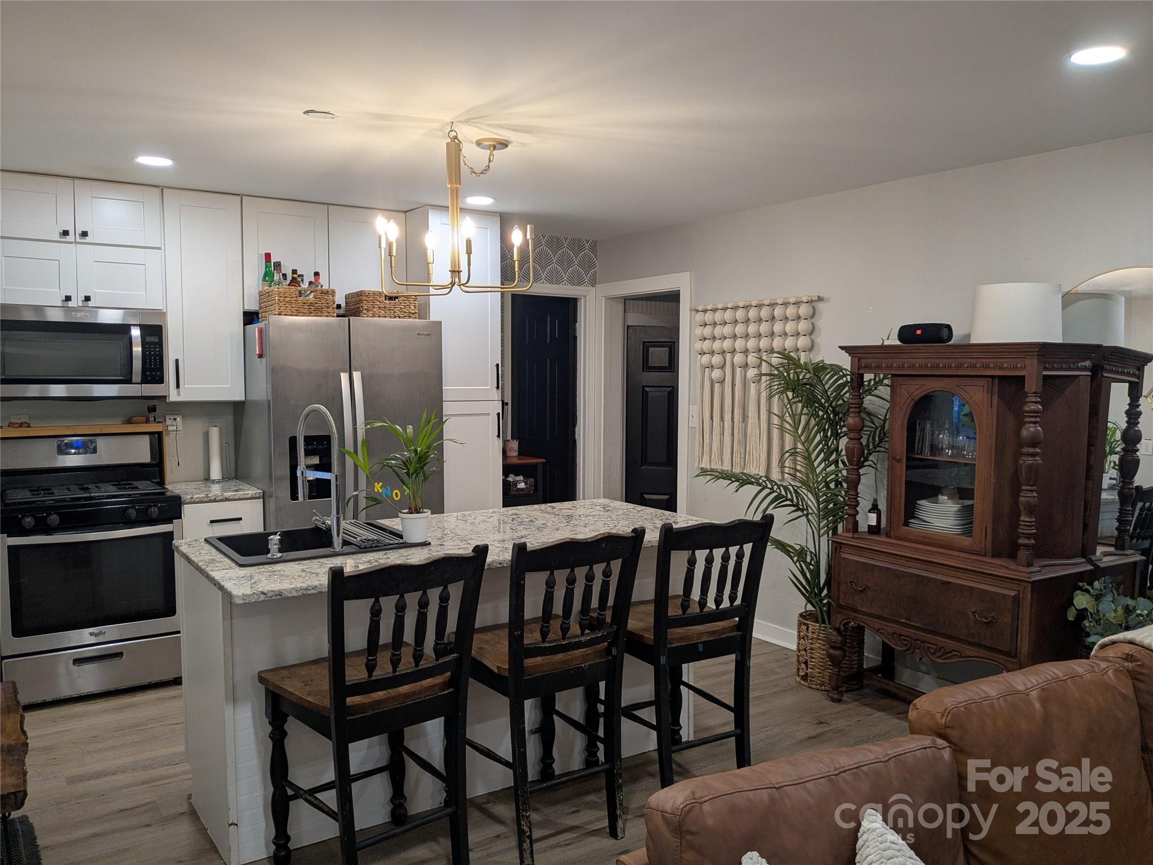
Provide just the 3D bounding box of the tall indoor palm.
[{"bbox_3d":[1.068,0.276,4.454,0.620,1.340,0.920,-3,5,-33],"label":"tall indoor palm"}]

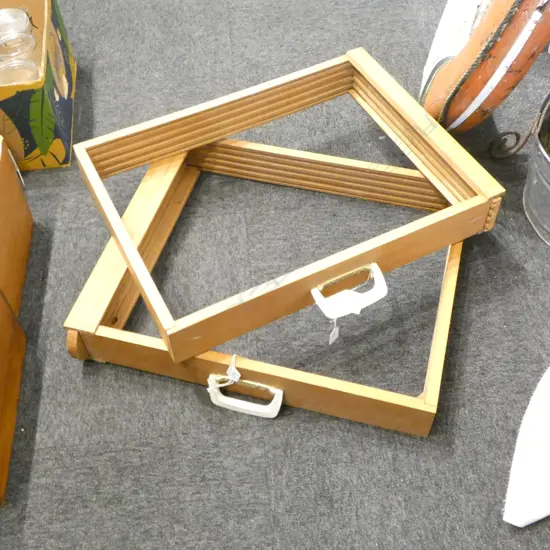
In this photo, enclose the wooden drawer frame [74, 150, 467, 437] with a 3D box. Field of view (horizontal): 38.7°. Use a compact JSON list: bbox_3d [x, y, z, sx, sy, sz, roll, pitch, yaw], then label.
[{"bbox_3d":[0.009,-0.001,1.498,0.650,0.090,0.599,11,52,10],"label":"wooden drawer frame"}]

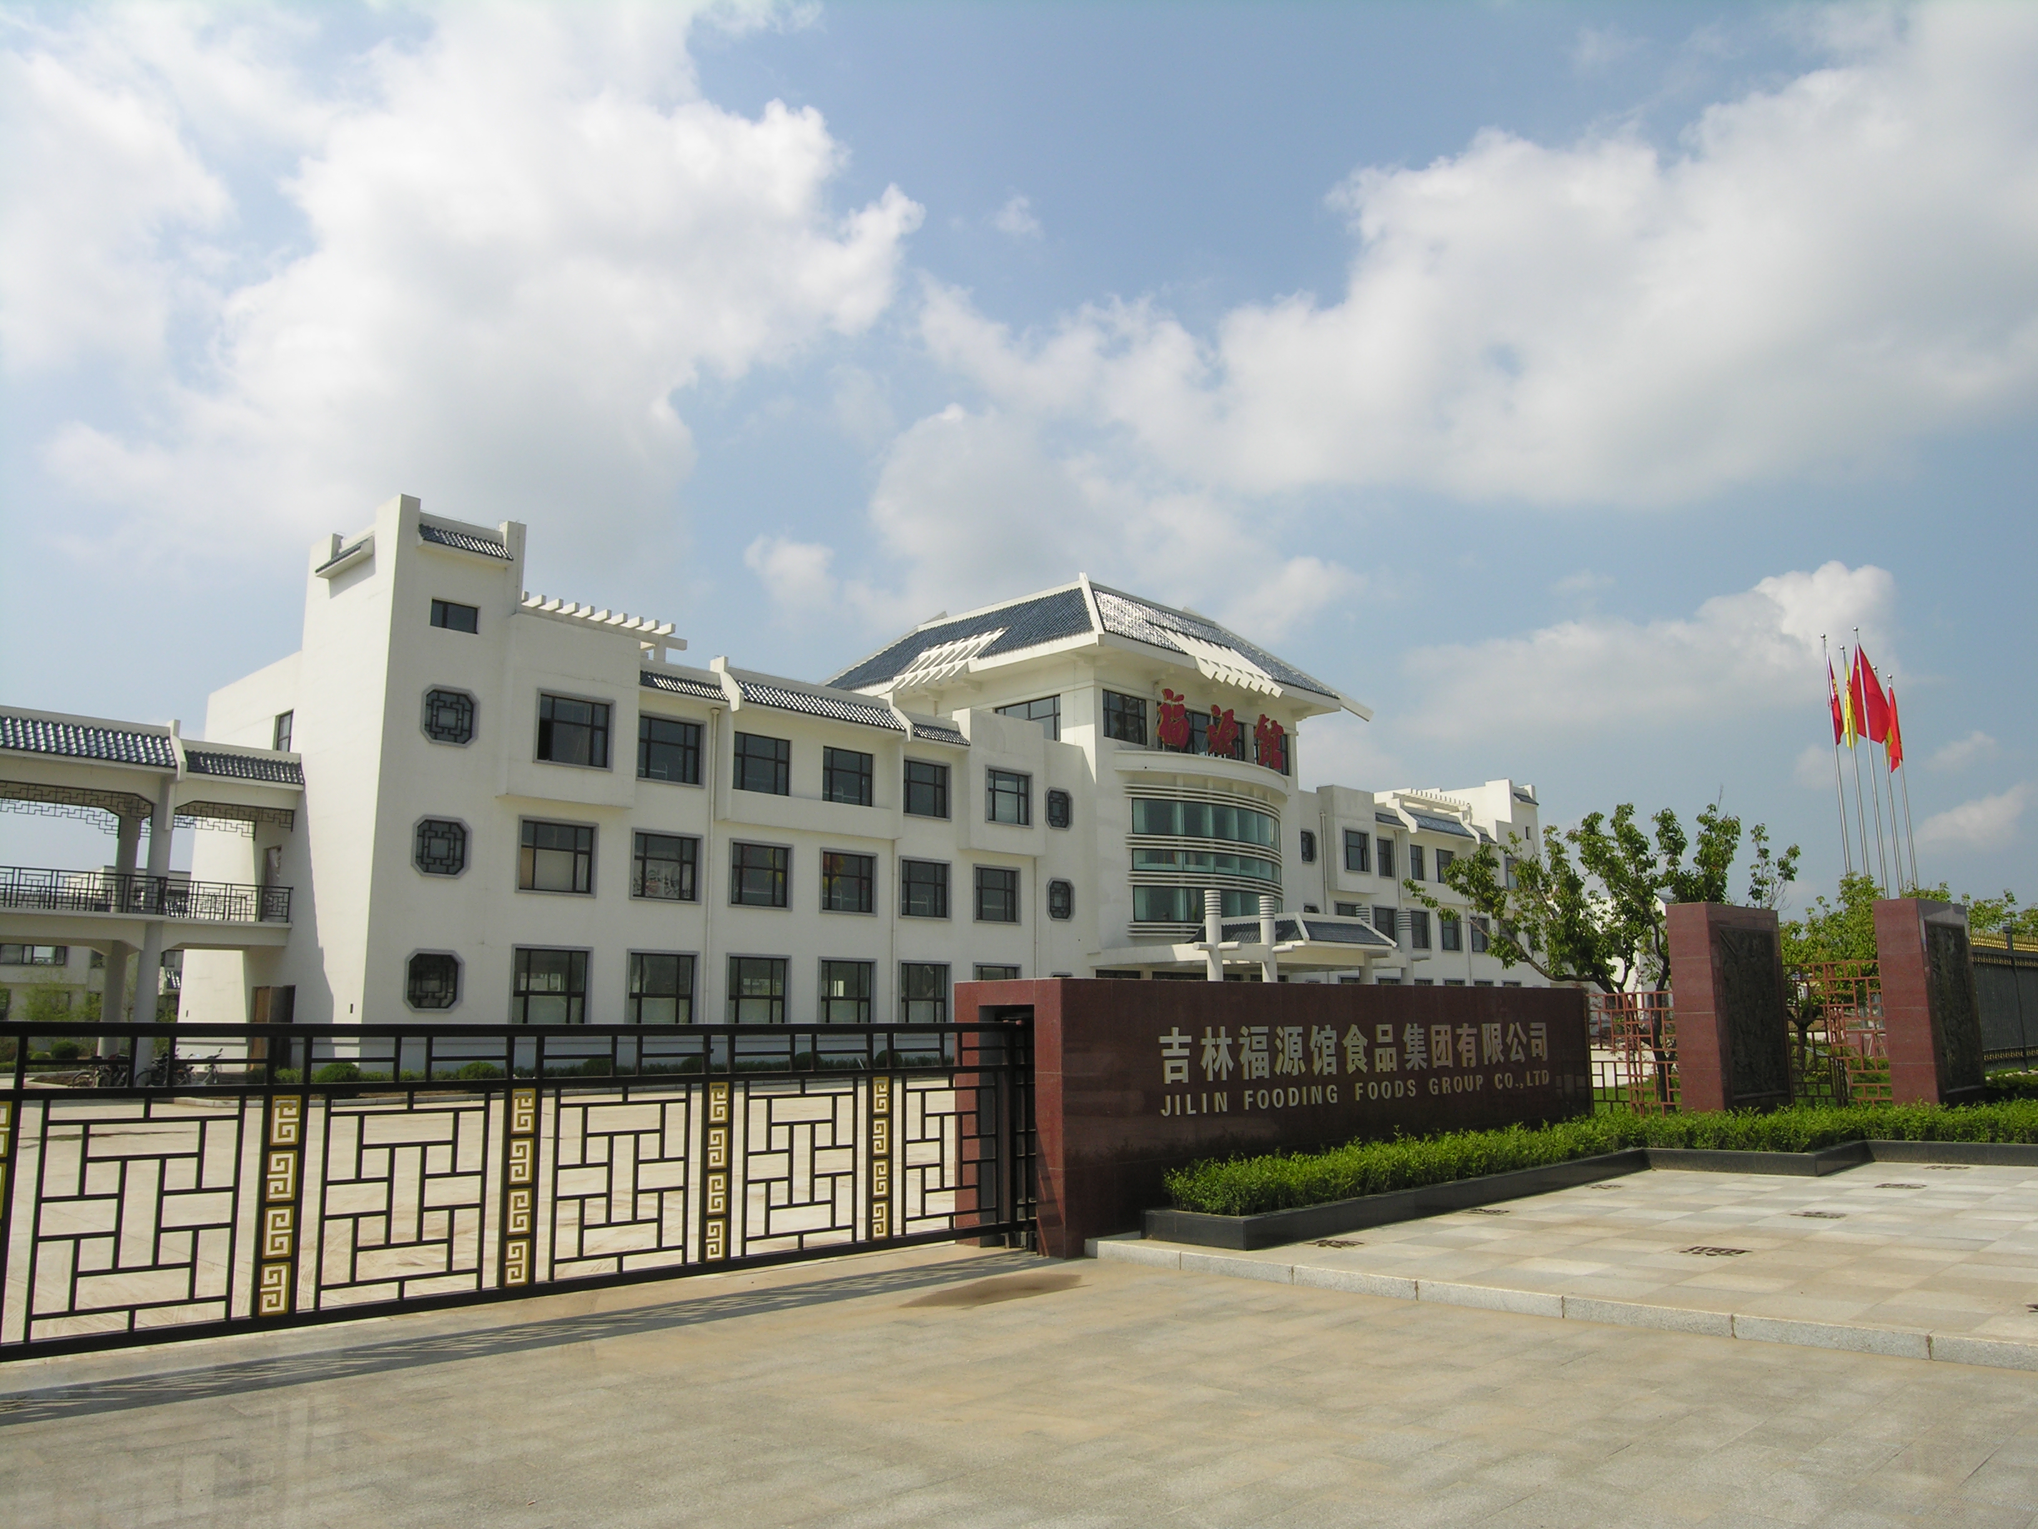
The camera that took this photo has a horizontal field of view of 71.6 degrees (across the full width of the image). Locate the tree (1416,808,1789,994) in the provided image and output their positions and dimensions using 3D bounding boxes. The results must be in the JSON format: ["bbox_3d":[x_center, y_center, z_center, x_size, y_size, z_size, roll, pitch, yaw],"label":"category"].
[{"bbox_3d":[10.114,3.370,24.280,6.200,5.400,5.800,0,-10,0],"label":"tree"}]

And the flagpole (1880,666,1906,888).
[{"bbox_3d":[29.197,3.130,46.908,0.200,13.350,0.200,10,-14,-43],"label":"flagpole"}]

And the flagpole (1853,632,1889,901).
[{"bbox_3d":[27.810,2.414,45.593,0.200,14.337,0.200,10,-14,-43],"label":"flagpole"}]

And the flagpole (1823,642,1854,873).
[{"bbox_3d":[25.084,2.435,42.814,0.200,13.350,0.200,10,-14,-43],"label":"flagpole"}]

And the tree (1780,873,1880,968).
[{"bbox_3d":[16.287,4.479,28.354,4.500,4.500,4.500,0,-10,0],"label":"tree"}]

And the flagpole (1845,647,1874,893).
[{"bbox_3d":[26.454,2.667,44.179,0.200,13.350,0.200,10,-14,-43],"label":"flagpole"}]

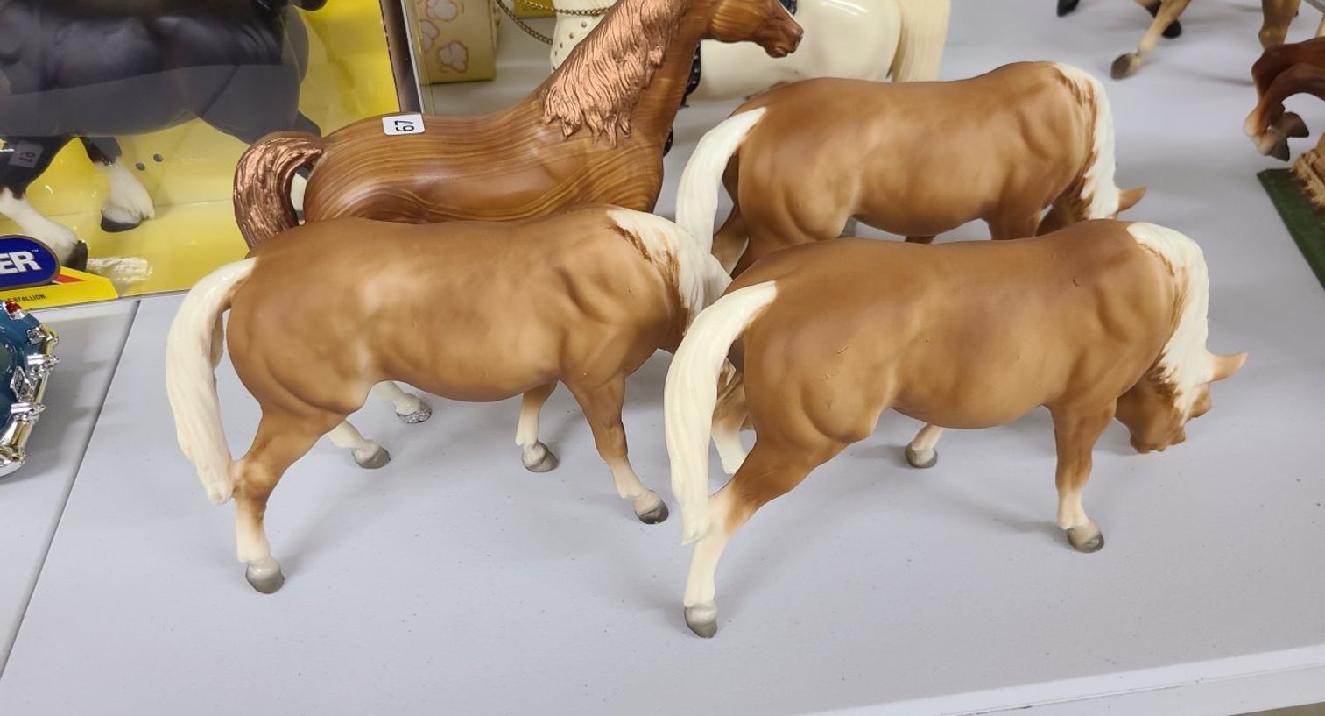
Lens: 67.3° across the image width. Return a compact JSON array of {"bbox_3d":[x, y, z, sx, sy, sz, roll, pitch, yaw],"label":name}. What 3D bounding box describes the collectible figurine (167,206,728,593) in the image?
[{"bbox_3d":[-0.069,0.006,0.426,0.253,0.162,0.084,-6,43,-4],"label":"collectible figurine"}]

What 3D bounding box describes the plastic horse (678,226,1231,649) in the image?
[{"bbox_3d":[0.123,0.016,0.408,0.253,0.162,0.084,-8,43,-6],"label":"plastic horse"}]

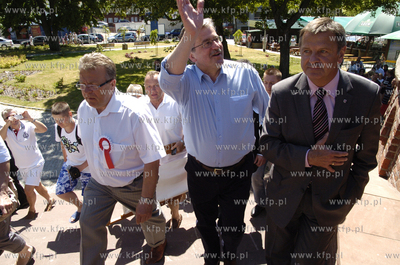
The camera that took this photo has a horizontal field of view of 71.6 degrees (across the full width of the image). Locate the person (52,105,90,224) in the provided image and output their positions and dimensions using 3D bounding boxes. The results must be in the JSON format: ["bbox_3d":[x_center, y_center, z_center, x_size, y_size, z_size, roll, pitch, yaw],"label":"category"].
[{"bbox_3d":[-1.435,0.379,3.120,0.480,1.490,0.550,2,18,5],"label":"person"}]

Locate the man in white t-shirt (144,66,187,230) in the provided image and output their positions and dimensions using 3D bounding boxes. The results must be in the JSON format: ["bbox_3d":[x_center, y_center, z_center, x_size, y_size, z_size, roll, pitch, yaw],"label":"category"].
[{"bbox_3d":[-0.393,0.234,2.757,0.560,1.710,0.480,1,18,4],"label":"man in white t-shirt"}]

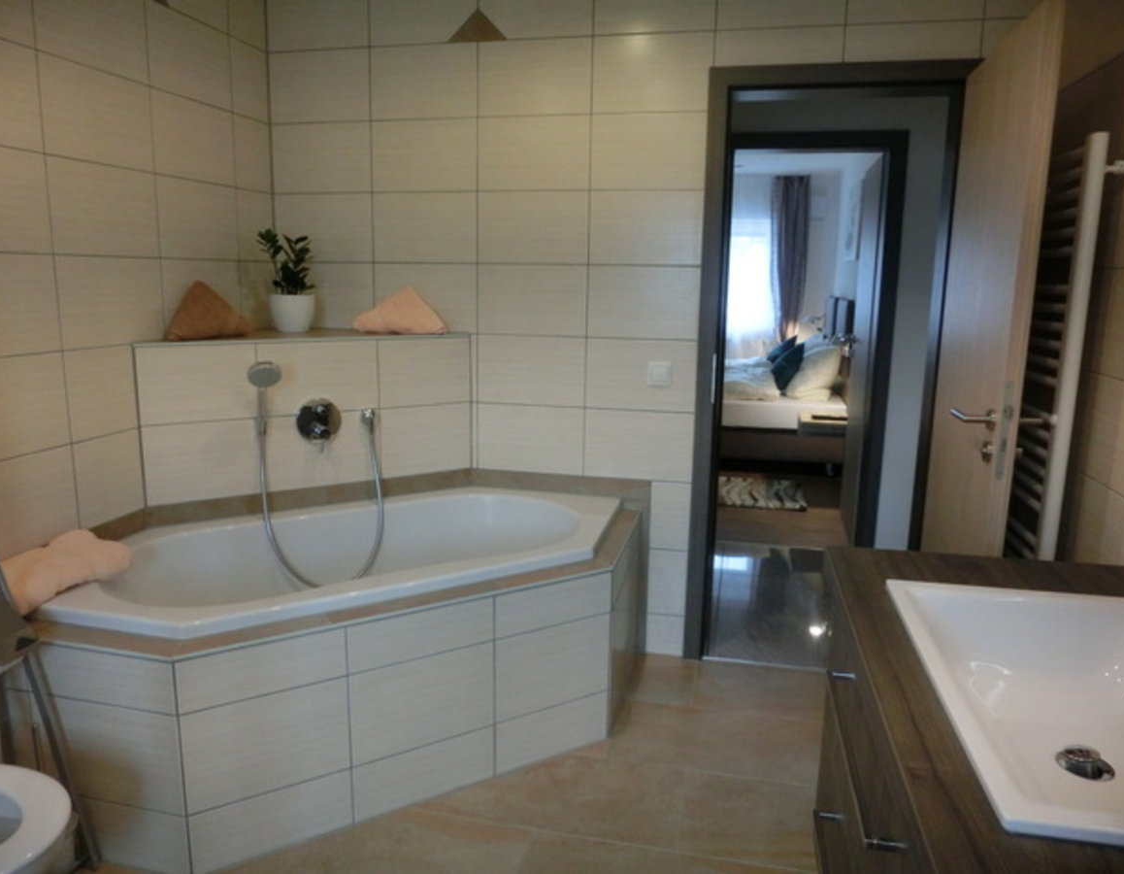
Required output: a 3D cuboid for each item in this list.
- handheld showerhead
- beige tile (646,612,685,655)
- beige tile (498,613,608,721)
[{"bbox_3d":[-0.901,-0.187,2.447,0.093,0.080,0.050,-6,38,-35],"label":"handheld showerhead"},{"bbox_3d":[0.388,0.734,3.010,0.141,0.161,0.014,3,11,12],"label":"beige tile"},{"bbox_3d":[-0.024,0.662,2.340,0.391,0.250,0.015,-5,12,-32],"label":"beige tile"}]

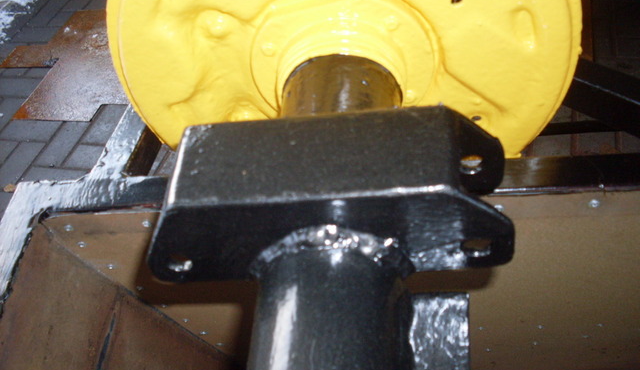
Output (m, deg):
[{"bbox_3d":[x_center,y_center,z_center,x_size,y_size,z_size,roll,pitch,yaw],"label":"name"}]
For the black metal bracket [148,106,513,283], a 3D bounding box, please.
[{"bbox_3d":[0.001,0.007,0.376,0.196,0.070,0.055,-3,49,10],"label":"black metal bracket"}]

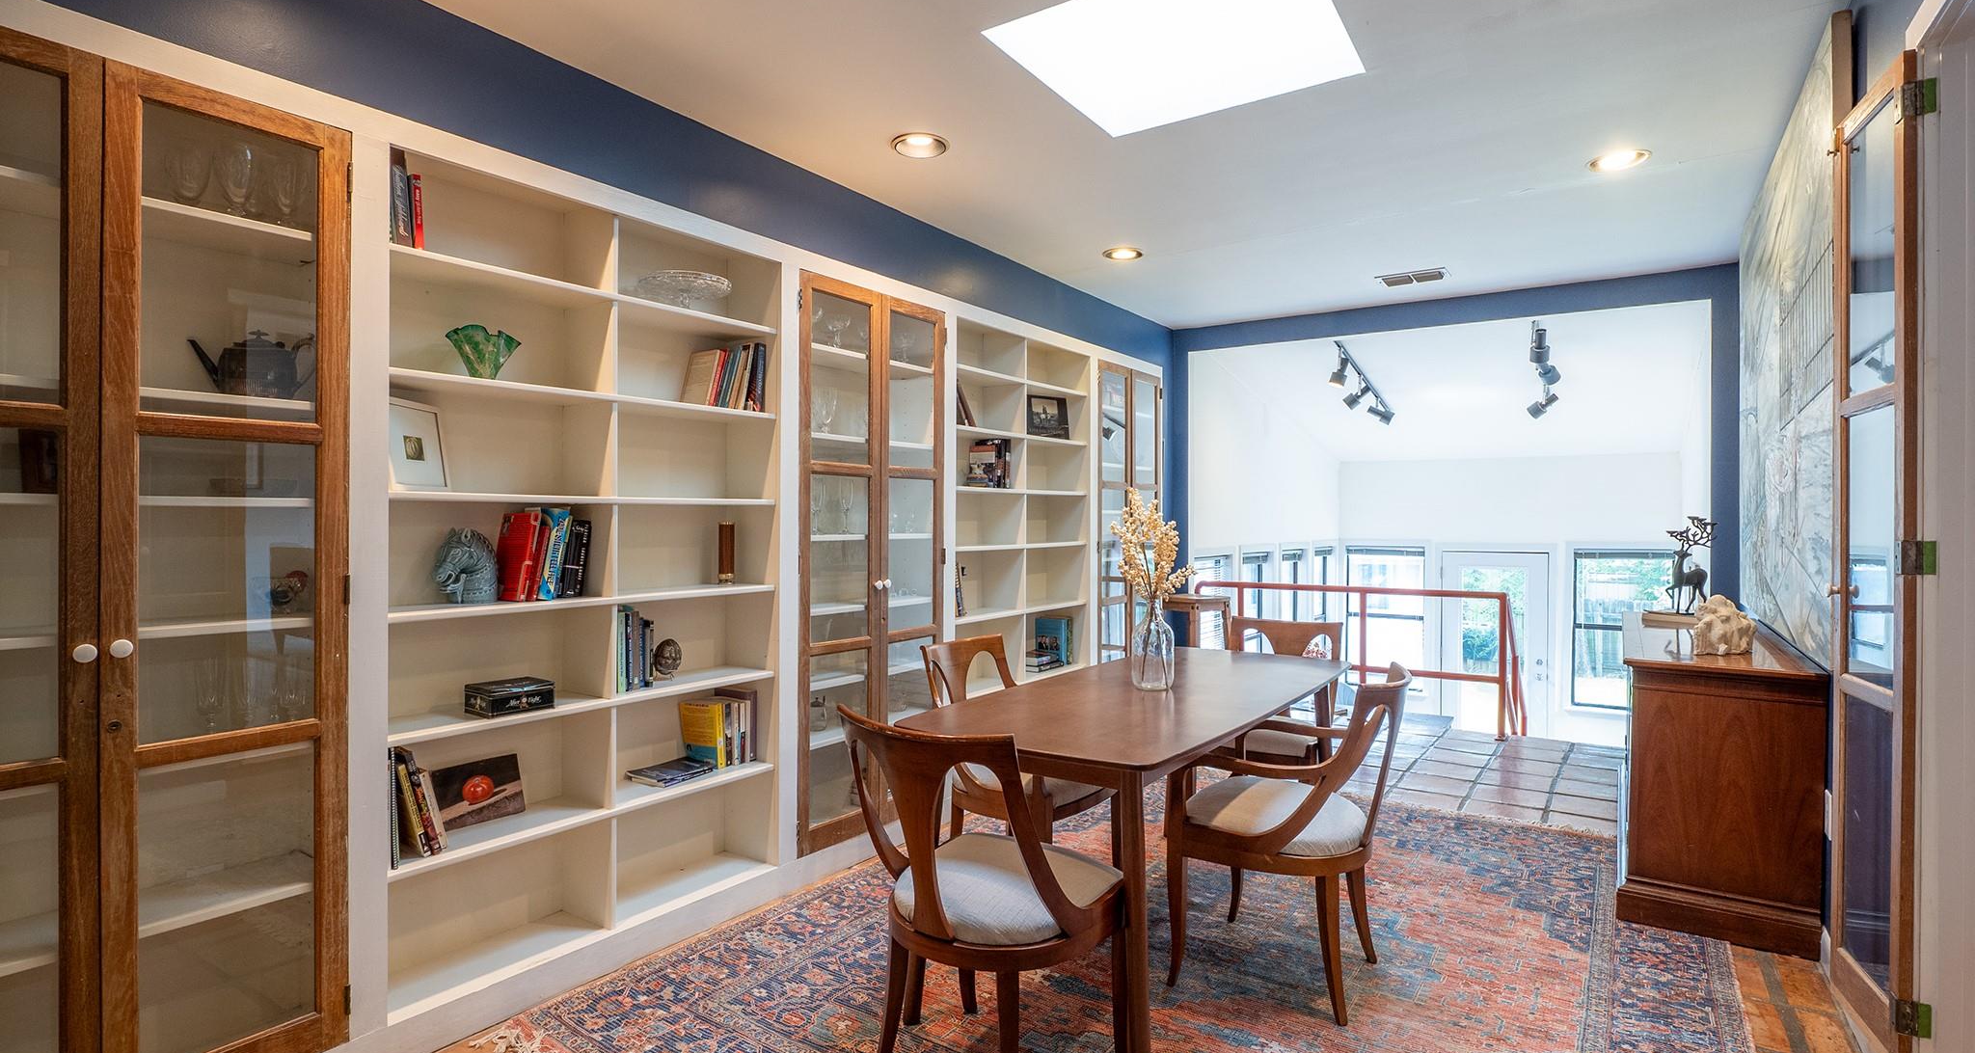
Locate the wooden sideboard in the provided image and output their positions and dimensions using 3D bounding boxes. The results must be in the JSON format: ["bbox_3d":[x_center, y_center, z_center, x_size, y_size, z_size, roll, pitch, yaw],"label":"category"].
[{"bbox_3d":[2.716,0.836,3.490,0.488,0.823,1.808,0,0,35],"label":"wooden sideboard"}]

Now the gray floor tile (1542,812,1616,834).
[{"bbox_3d":[2.498,1.260,3.783,0.295,0.020,0.295,0,0,35],"label":"gray floor tile"}]

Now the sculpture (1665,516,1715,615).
[{"bbox_3d":[2.909,0.163,3.779,0.165,0.408,0.120,0,0,35],"label":"sculpture"}]

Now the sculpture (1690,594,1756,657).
[{"bbox_3d":[2.461,0.327,3.050,0.170,0.190,0.150,0,0,35],"label":"sculpture"}]

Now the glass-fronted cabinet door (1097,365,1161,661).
[{"bbox_3d":[0.796,0.122,5.158,0.035,1.992,0.803,0,0,35],"label":"glass-fronted cabinet door"}]

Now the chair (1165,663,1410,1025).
[{"bbox_3d":[0.869,0.816,2.523,0.560,0.860,0.540,0,0,35],"label":"chair"}]

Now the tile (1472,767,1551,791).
[{"bbox_3d":[2.585,1.249,4.454,0.290,0.015,0.290,0,0,35],"label":"tile"}]

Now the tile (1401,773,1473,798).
[{"bbox_3d":[2.164,1.258,4.406,0.295,0.020,0.295,0,0,35],"label":"tile"}]

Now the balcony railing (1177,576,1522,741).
[{"bbox_3d":[2.306,0.825,5.956,1.980,0.840,0.120,0,0,35],"label":"balcony railing"}]

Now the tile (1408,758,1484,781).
[{"bbox_3d":[2.346,1.258,4.665,0.295,0.020,0.295,0,0,35],"label":"tile"}]

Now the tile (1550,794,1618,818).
[{"bbox_3d":[2.681,1.260,4.043,0.295,0.020,0.295,0,0,35],"label":"tile"}]

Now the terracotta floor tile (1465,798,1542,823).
[{"bbox_3d":[2.238,1.259,3.965,0.295,0.020,0.295,0,0,35],"label":"terracotta floor tile"}]

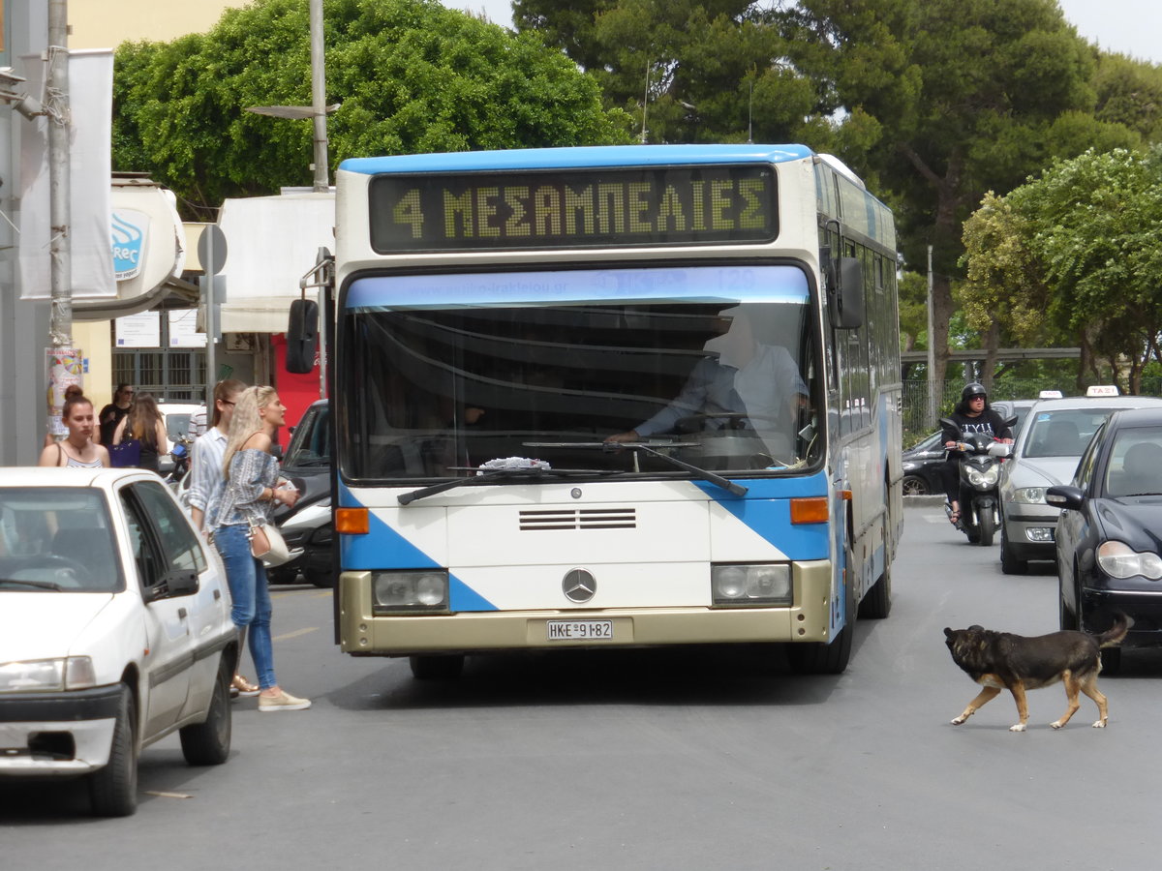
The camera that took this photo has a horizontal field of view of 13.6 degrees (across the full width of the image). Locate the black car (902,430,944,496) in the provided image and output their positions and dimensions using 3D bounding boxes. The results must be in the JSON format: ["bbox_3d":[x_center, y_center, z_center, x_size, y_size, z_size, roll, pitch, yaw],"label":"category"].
[{"bbox_3d":[6.900,0.480,82.800,4.400,1.470,1.770,-2,0,-6],"label":"black car"}]

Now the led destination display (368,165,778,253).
[{"bbox_3d":[-0.039,-1.147,24.511,2.061,0.401,0.090,-2,0,6],"label":"led destination display"}]

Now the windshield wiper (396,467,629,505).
[{"bbox_3d":[-0.357,0.244,24.408,1.139,0.184,0.120,-2,0,6],"label":"windshield wiper"}]

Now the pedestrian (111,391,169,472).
[{"bbox_3d":[-4.362,0.386,48.507,0.560,1.640,0.400,-2,0,3],"label":"pedestrian"}]

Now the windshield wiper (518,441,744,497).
[{"bbox_3d":[0.269,0.172,24.346,1.115,0.305,0.120,-2,0,6],"label":"windshield wiper"}]

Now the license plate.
[{"bbox_3d":[-0.005,0.978,24.361,0.325,0.100,0.015,-2,0,6],"label":"license plate"}]

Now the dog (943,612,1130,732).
[{"bbox_3d":[2.106,1.094,22.500,0.860,0.535,0.270,-2,0,2],"label":"dog"}]

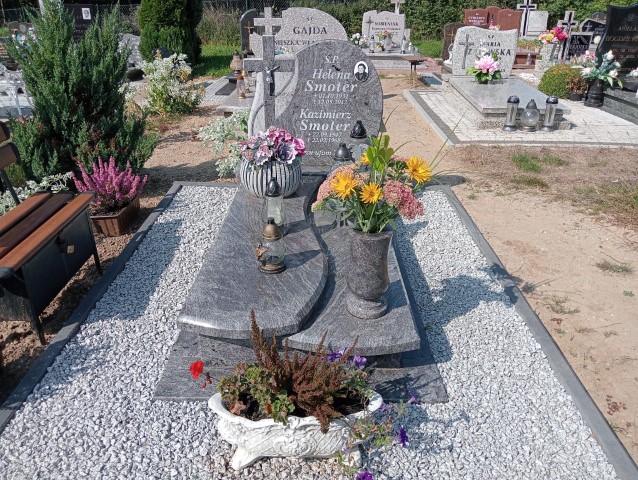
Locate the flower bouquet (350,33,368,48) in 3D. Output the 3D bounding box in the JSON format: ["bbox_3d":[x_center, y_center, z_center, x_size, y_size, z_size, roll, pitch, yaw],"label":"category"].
[{"bbox_3d":[0.800,-3.880,10.200,0.343,0.312,0.302,0,25,0],"label":"flower bouquet"}]

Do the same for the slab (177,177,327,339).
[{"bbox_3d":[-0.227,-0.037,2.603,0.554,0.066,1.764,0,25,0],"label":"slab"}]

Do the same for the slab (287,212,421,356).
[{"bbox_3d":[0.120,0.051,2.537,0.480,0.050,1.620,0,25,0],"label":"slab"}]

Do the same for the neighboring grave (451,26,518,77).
[{"bbox_3d":[2.489,-2.820,7.750,0.900,0.708,0.110,2,25,3],"label":"neighboring grave"}]

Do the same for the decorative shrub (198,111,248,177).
[{"bbox_3d":[-0.783,-0.818,4.307,0.430,0.420,0.430,0,25,0],"label":"decorative shrub"}]

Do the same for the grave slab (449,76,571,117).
[{"bbox_3d":[2.278,-1.863,6.579,0.958,0.081,1.996,0,25,0],"label":"grave slab"}]

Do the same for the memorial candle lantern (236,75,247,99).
[{"bbox_3d":[-1.008,-1.983,6.667,0.108,0.281,0.108,0,25,0],"label":"memorial candle lantern"}]

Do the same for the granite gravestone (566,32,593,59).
[{"bbox_3d":[4.995,-3.638,9.867,0.464,0.554,0.121,0,25,0],"label":"granite gravestone"}]

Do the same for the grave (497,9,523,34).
[{"bbox_3d":[4.304,-4.782,11.671,0.625,0.756,0.141,0,25,0],"label":"grave"}]

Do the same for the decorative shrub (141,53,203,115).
[{"bbox_3d":[-1.883,-2.008,6.580,0.700,0.655,0.660,0,25,0],"label":"decorative shrub"}]

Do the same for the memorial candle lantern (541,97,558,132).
[{"bbox_3d":[2.535,-1.374,5.631,0.145,0.351,0.145,0,25,0],"label":"memorial candle lantern"}]

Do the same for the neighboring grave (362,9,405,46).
[{"bbox_3d":[1.331,-4.317,10.664,0.877,0.746,0.141,0,25,0],"label":"neighboring grave"}]

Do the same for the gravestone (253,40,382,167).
[{"bbox_3d":[-0.016,-0.854,3.314,0.857,0.827,0.151,0,25,0],"label":"gravestone"}]

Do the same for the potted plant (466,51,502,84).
[{"bbox_3d":[2.350,-2.440,7.333,0.420,0.405,0.400,0,25,0],"label":"potted plant"}]

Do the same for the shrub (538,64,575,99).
[{"bbox_3d":[3.606,-2.417,7.827,0.470,0.439,0.450,0,25,0],"label":"shrub"}]

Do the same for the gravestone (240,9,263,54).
[{"bbox_3d":[-1.250,-4.004,9.942,0.500,0.822,0.120,0,25,0],"label":"gravestone"}]

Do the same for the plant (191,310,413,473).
[{"bbox_3d":[-0.051,0.448,1.517,0.595,0.433,0.292,0,25,0],"label":"plant"}]

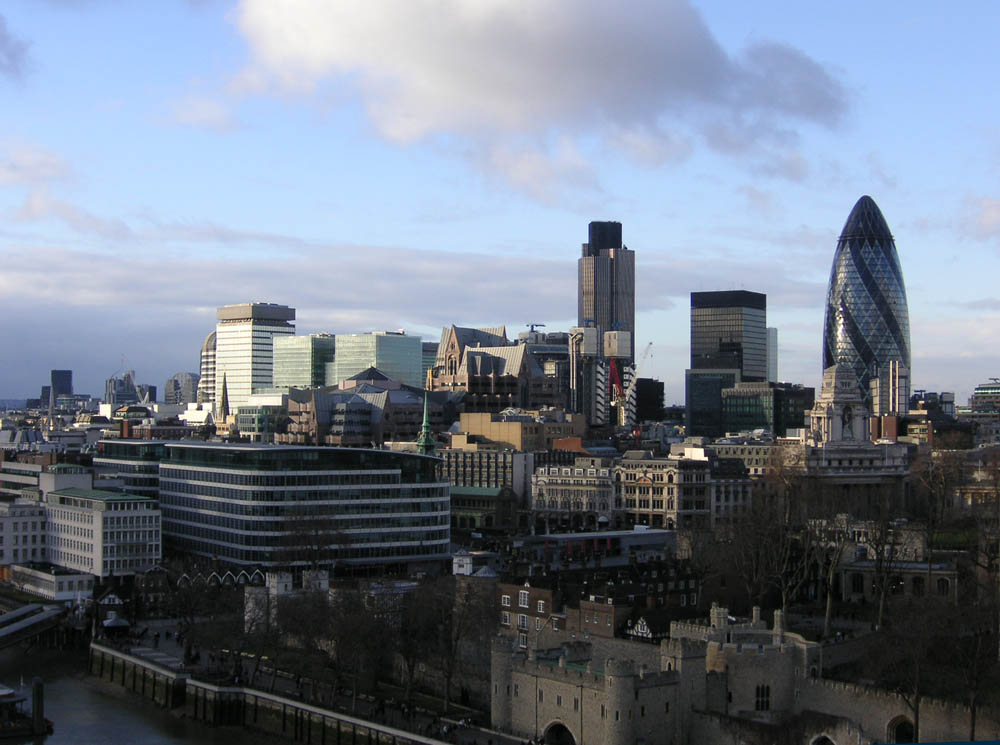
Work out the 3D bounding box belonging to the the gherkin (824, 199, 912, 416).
[{"bbox_3d":[248.970,-29.990,977.750,56.500,180.000,56.500,0,-1,14],"label":"the gherkin"}]

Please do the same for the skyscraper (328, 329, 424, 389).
[{"bbox_3d":[-65.600,16.880,781.900,27.600,72.000,41.400,-1,-2,33],"label":"skyscraper"}]

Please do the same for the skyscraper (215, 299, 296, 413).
[{"bbox_3d":[-139.320,8.170,822.550,30.500,92.000,32.700,-1,-2,39],"label":"skyscraper"}]

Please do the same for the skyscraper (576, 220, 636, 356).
[{"bbox_3d":[88.520,-34.240,1197.850,46.500,183.000,45.000,0,-1,4],"label":"skyscraper"}]

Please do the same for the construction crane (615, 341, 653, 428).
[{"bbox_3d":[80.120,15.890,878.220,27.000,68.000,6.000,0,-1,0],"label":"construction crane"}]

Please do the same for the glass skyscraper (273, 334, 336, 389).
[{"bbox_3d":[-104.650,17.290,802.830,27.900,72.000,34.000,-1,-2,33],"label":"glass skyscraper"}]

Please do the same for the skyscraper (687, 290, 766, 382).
[{"bbox_3d":[162.000,0.830,1020.600,38.500,115.000,44.000,-1,-2,31],"label":"skyscraper"}]

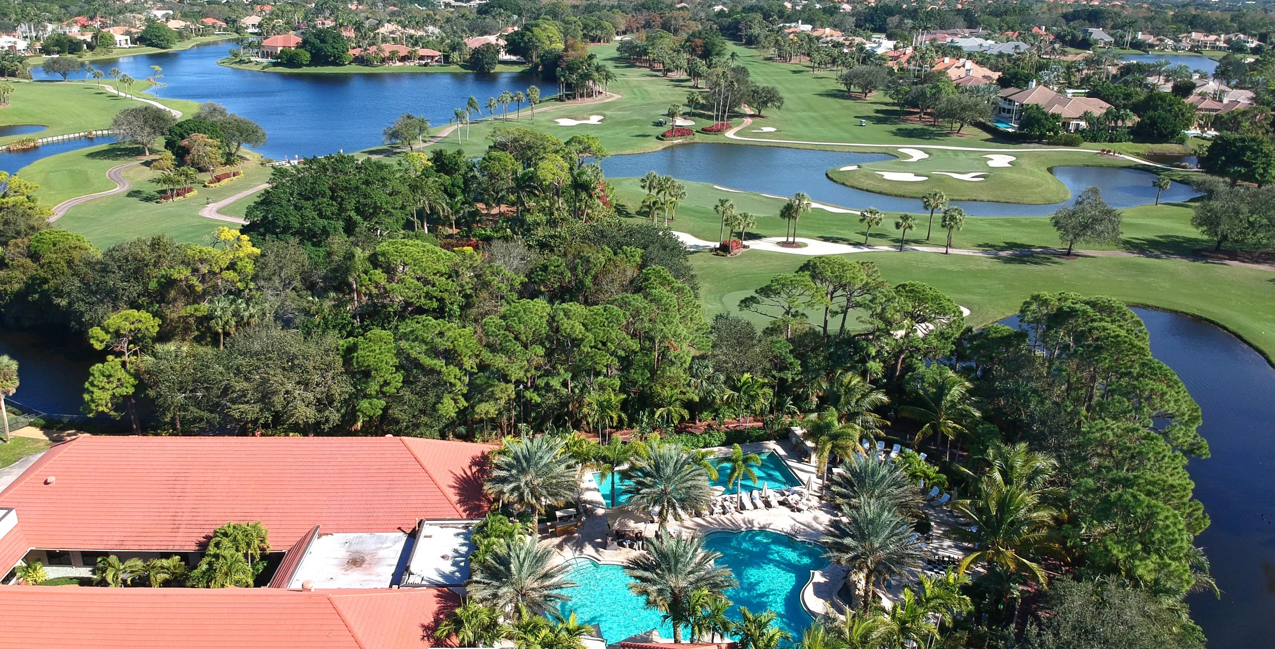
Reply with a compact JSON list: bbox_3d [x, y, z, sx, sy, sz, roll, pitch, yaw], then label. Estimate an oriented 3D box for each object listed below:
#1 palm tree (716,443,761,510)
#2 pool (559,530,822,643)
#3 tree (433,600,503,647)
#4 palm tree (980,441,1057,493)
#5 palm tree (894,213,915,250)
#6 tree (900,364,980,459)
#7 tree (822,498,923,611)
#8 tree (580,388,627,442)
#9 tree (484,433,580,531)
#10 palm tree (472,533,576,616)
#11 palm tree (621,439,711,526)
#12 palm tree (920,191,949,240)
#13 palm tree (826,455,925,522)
[{"bbox_3d":[8.155,12.373,74.034,3.504,5.949,3.399,1,21,0],"label":"palm tree"},{"bbox_3d":[4.062,19.096,65.821,20.300,1.200,14.000,1,21,0],"label":"pool"},{"bbox_3d":[-10.139,19.202,55.859,4.301,5.823,4.172,1,21,0],"label":"tree"},{"bbox_3d":[30.739,14.013,74.700,7.200,8.900,7.200,1,21,0],"label":"palm tree"},{"bbox_3d":[43.175,-14.819,149.084,3.370,6.170,3.370,1,21,0],"label":"palm tree"},{"bbox_3d":[28.624,9.127,86.999,7.900,9.100,7.900,1,21,0],"label":"tree"},{"bbox_3d":[16.819,17.178,66.250,7.300,8.700,7.300,1,21,0],"label":"tree"},{"bbox_3d":[-3.104,8.464,84.424,4.093,5.524,3.970,1,21,0],"label":"tree"},{"bbox_3d":[-7.950,12.532,69.841,7.108,8.288,6.895,1,21,0],"label":"tree"},{"bbox_3d":[-7.731,18.649,62.067,7.300,8.300,7.300,1,21,0],"label":"palm tree"},{"bbox_3d":[2.200,12.720,70.254,6.925,7.876,6.717,1,21,0],"label":"palm tree"},{"bbox_3d":[49.735,-18.168,155.065,4.670,8.270,4.670,1,21,0],"label":"palm tree"},{"bbox_3d":[18.870,14.650,72.879,7.400,8.700,7.400,1,21,0],"label":"palm tree"}]

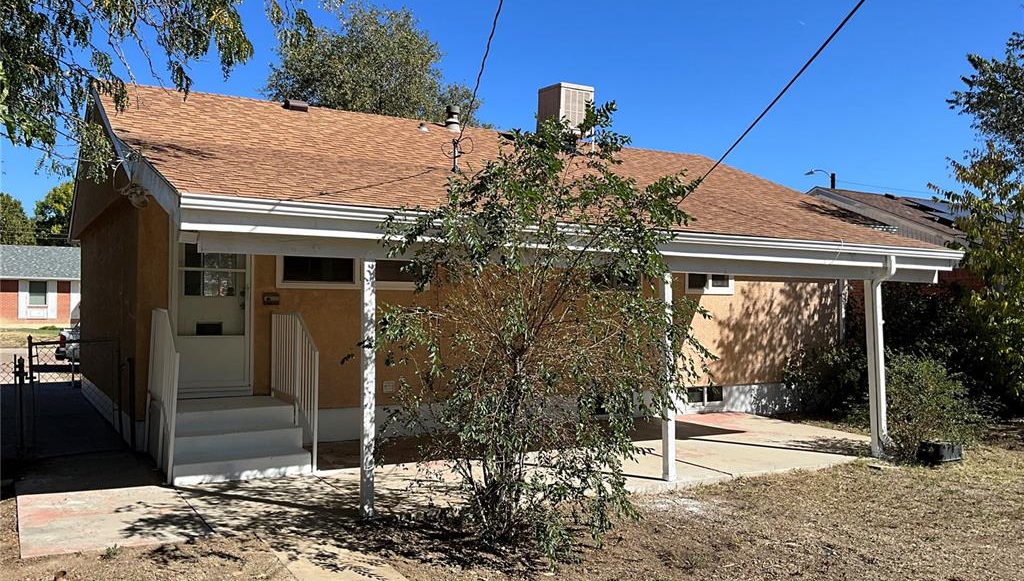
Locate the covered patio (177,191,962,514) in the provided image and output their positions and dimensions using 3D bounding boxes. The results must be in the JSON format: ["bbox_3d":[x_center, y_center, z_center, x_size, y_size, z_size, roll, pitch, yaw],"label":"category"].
[{"bbox_3d":[0.624,0.720,10.410,9.570,2.580,4.290,1,-2,-31],"label":"covered patio"}]

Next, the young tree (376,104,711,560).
[{"bbox_3d":[0.207,0.278,6.766,2.450,3.300,2.300,0,-2,0],"label":"young tree"}]

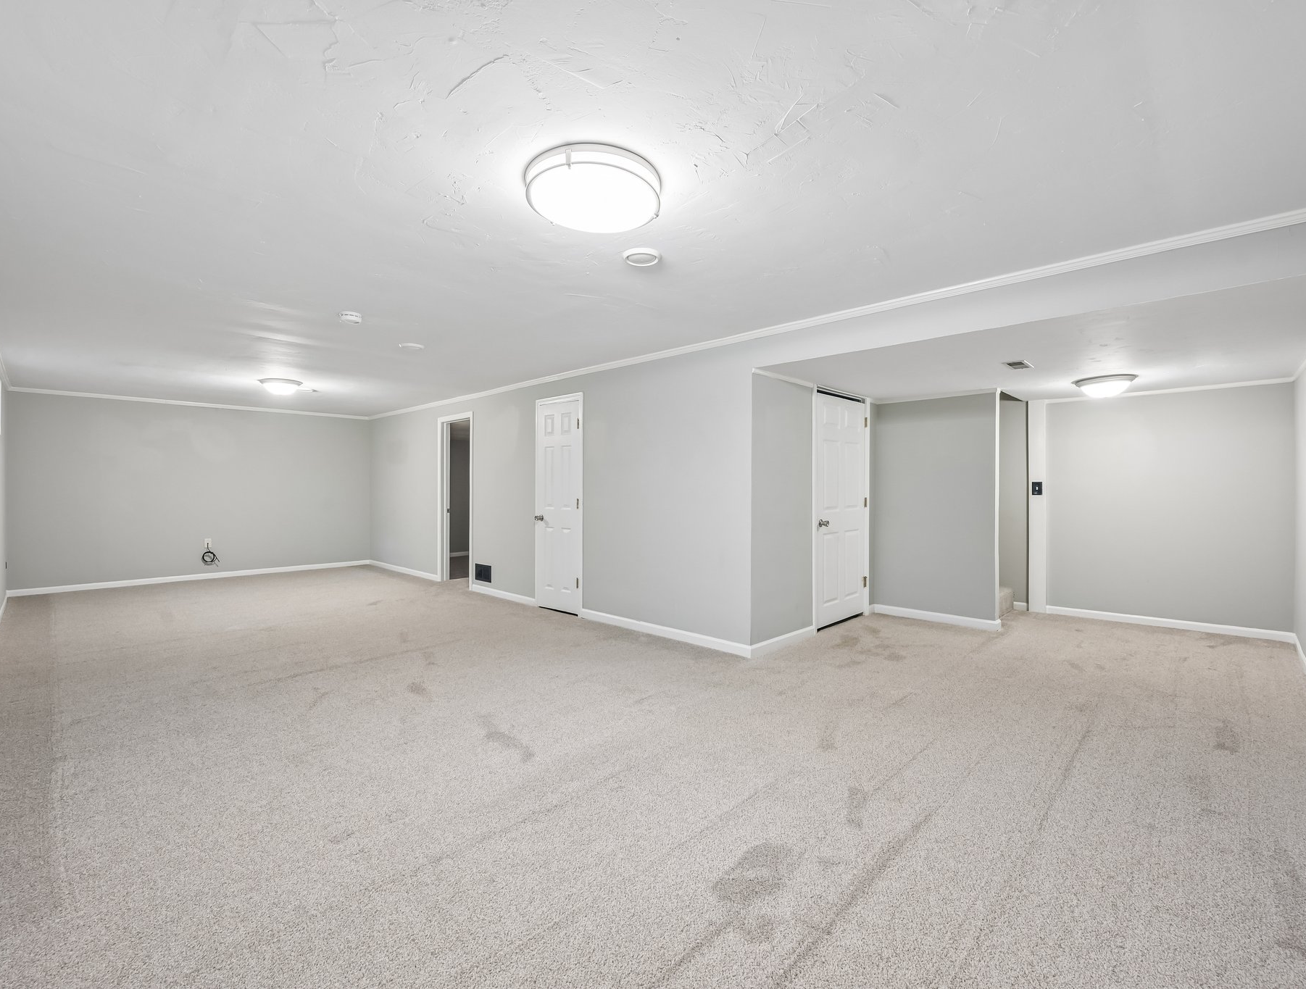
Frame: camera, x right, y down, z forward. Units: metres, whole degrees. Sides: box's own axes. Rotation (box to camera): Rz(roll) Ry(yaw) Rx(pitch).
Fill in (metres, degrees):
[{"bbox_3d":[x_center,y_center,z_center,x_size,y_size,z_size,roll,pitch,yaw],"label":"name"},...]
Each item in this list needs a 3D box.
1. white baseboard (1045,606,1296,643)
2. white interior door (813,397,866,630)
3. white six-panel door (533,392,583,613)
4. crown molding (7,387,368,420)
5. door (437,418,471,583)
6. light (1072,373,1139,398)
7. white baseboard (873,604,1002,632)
[{"bbox_3d":[4.410,1.124,5.047,1.630,0.080,0.020,0,1,44],"label":"white baseboard"},{"bbox_3d":[1.698,0.140,5.215,0.050,2.030,0.920,0,1,44],"label":"white interior door"},{"bbox_3d":[-0.903,0.109,5.659,0.730,2.090,0.060,0,1,44],"label":"white six-panel door"},{"bbox_3d":[-5.819,-1.181,7.769,0.045,0.060,3.850,0,1,44],"label":"crown molding"},{"bbox_3d":[-2.464,0.080,7.222,0.900,2.120,0.100,0,1,44],"label":"door"},{"bbox_3d":[3.540,-0.833,4.530,0.400,0.125,0.400,0,1,44],"label":"light"},{"bbox_3d":[2.565,1.120,5.266,1.070,0.080,0.020,0,1,44],"label":"white baseboard"}]

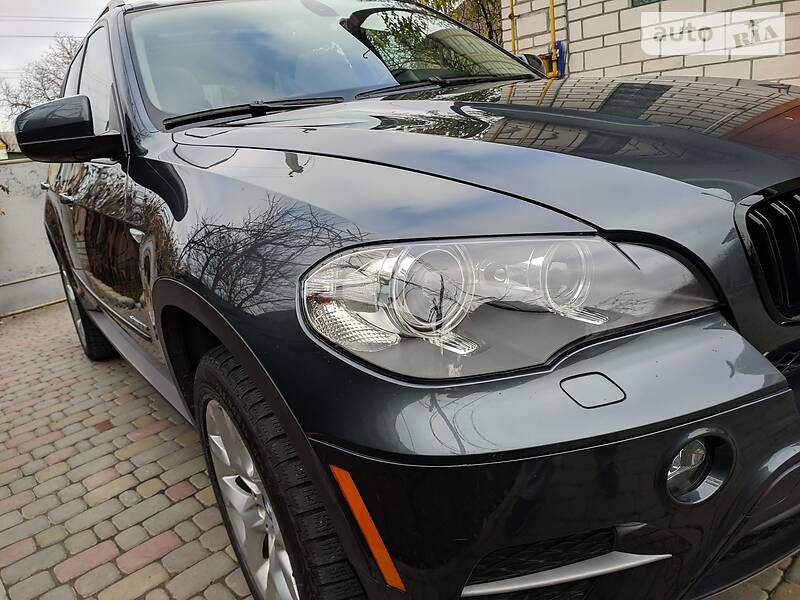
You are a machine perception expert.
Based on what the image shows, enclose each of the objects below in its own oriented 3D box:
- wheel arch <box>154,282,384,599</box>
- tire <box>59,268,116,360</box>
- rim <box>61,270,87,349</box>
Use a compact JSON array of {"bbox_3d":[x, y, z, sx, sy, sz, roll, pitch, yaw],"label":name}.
[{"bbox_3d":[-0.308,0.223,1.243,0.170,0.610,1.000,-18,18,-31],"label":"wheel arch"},{"bbox_3d":[-1.887,0.021,3.717,0.265,0.734,0.734,-18,18,-31],"label":"tire"},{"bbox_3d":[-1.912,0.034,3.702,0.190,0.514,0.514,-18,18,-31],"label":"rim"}]

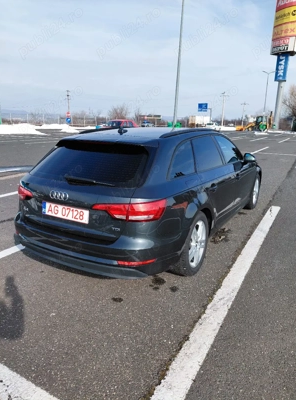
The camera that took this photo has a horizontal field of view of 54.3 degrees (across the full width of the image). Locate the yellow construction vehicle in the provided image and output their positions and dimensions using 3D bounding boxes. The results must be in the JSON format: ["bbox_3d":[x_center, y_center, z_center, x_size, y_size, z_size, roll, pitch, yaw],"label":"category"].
[{"bbox_3d":[19.168,-14.068,52.017,5.900,3.600,2.350,3,15,7],"label":"yellow construction vehicle"}]

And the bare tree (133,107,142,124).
[{"bbox_3d":[-3.029,-23.838,82.733,2.900,5.600,2.900,0,15,-2],"label":"bare tree"}]

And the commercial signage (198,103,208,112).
[{"bbox_3d":[19.211,-31.914,100.000,3.300,3.000,0.250,4,15,10],"label":"commercial signage"}]

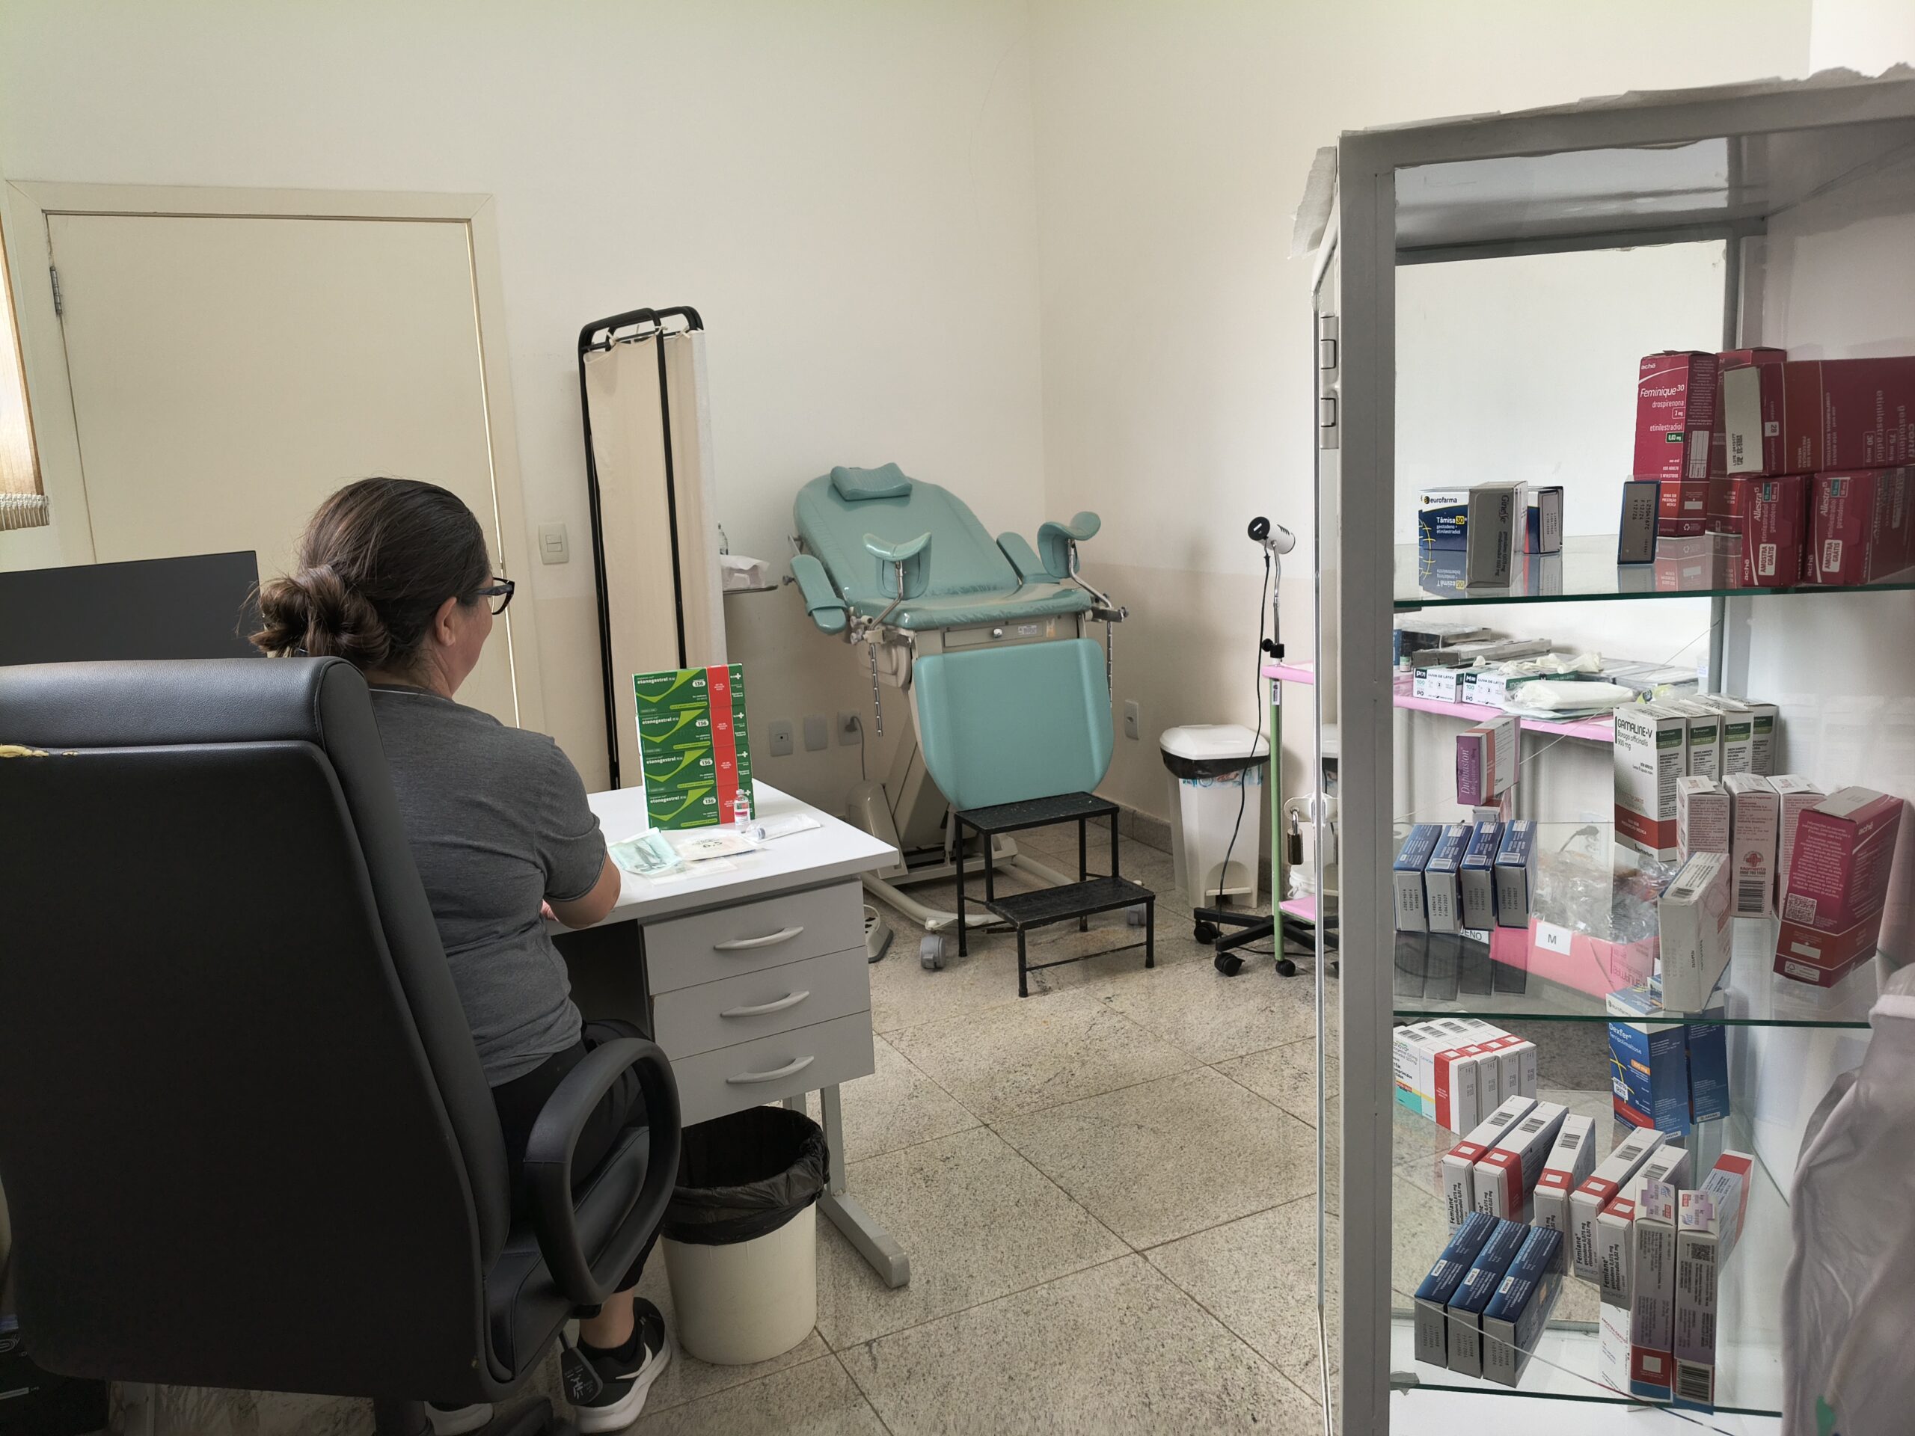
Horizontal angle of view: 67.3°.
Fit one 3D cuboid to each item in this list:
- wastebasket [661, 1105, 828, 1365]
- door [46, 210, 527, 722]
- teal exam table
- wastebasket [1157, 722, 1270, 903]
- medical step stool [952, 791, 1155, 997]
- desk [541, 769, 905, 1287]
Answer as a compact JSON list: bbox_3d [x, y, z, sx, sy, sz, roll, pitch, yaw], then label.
[{"bbox_3d":[-0.334,0.815,2.253,0.275,0.302,0.275,-3,10,0],"label":"wastebasket"},{"bbox_3d":[-1.899,-0.389,4.262,1.085,2.100,0.060,-8,11,-25],"label":"door"},{"bbox_3d":[-0.044,-0.096,4.322,0.870,1.335,1.170,-8,11,-25],"label":"teal exam table"},{"bbox_3d":[0.767,0.297,4.293,0.250,0.500,0.320,-3,10,-5],"label":"wastebasket"},{"bbox_3d":[0.256,0.456,3.838,0.410,0.394,0.370,-8,11,-25],"label":"medical step stool"},{"bbox_3d":[-0.797,0.603,2.305,1.250,0.742,0.710,-8,12,-29],"label":"desk"}]

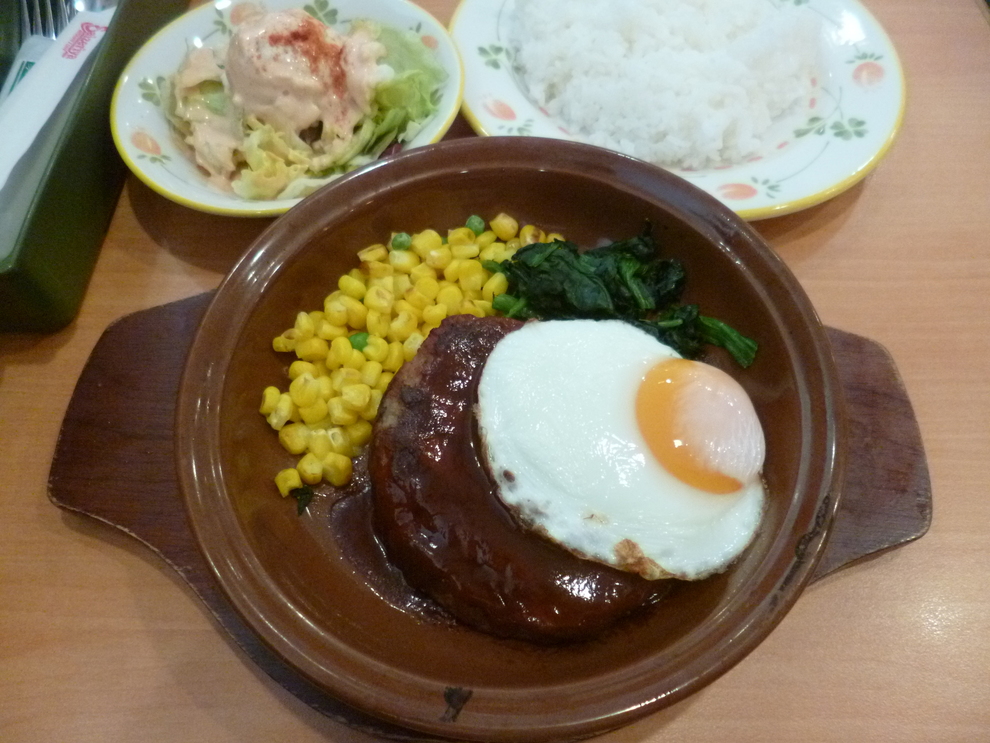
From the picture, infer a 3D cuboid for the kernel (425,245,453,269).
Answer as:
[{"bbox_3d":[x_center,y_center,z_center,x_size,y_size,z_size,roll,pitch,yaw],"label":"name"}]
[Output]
[{"bbox_3d":[-0.023,-0.046,0.279,0.011,0.008,0.009,-17,62,-9],"label":"kernel"}]

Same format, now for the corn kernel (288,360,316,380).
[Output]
[{"bbox_3d":[-0.069,0.000,0.248,0.010,0.007,0.009,5,62,3],"label":"corn kernel"}]

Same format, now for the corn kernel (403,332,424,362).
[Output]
[{"bbox_3d":[-0.030,-0.009,0.251,0.007,0.007,0.010,14,65,6],"label":"corn kernel"}]

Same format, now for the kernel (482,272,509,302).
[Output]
[{"bbox_3d":[0.000,-0.032,0.264,0.007,0.007,0.012,31,81,6],"label":"kernel"}]

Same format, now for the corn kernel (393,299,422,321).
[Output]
[{"bbox_3d":[-0.035,-0.025,0.276,0.012,0.008,0.008,32,66,17],"label":"corn kernel"}]

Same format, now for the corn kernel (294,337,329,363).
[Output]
[{"bbox_3d":[-0.071,-0.009,0.266,0.013,0.008,0.009,0,61,0],"label":"corn kernel"}]

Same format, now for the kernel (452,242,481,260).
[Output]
[{"bbox_3d":[-0.011,-0.047,0.274,0.010,0.008,0.006,-4,81,-2],"label":"kernel"}]

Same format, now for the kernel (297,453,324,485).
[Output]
[{"bbox_3d":[-0.064,0.034,0.238,0.008,0.008,0.010,-12,73,-11],"label":"kernel"}]

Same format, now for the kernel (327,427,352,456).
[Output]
[{"bbox_3d":[-0.057,0.026,0.251,0.009,0.007,0.011,-29,65,-15],"label":"kernel"}]

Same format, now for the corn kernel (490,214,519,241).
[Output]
[{"bbox_3d":[0.004,-0.055,0.261,0.011,0.008,0.010,38,68,16],"label":"corn kernel"}]

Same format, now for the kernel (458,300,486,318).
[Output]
[{"bbox_3d":[-0.009,-0.024,0.275,0.012,0.007,0.008,31,66,16],"label":"kernel"}]

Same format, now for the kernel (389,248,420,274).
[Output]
[{"bbox_3d":[-0.035,-0.043,0.266,0.011,0.008,0.008,16,65,6],"label":"kernel"}]

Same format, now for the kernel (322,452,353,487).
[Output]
[{"bbox_3d":[-0.053,0.033,0.232,0.009,0.008,0.011,-18,64,-9],"label":"kernel"}]

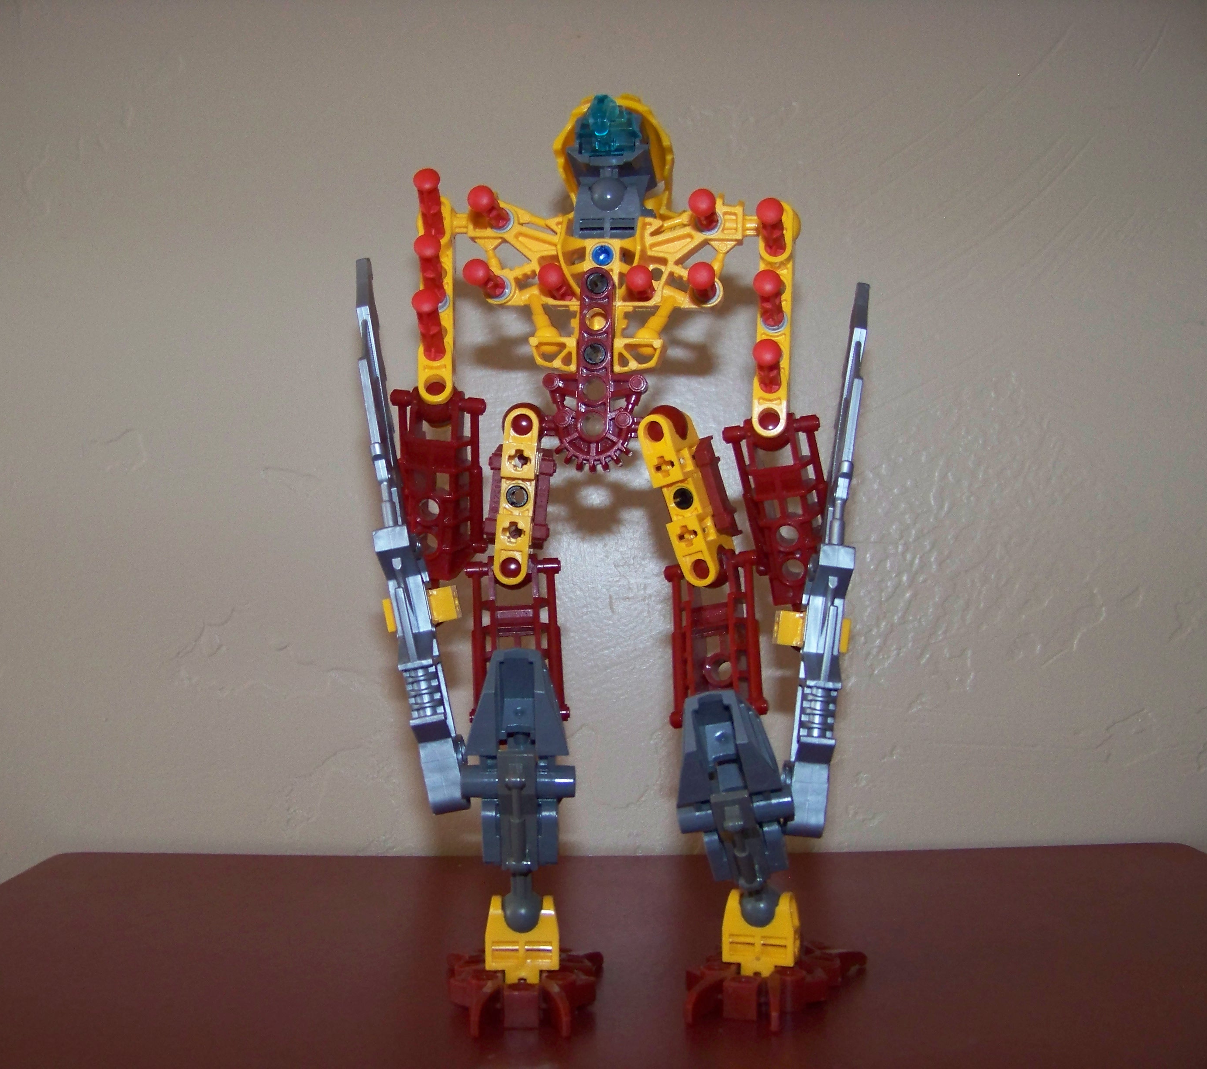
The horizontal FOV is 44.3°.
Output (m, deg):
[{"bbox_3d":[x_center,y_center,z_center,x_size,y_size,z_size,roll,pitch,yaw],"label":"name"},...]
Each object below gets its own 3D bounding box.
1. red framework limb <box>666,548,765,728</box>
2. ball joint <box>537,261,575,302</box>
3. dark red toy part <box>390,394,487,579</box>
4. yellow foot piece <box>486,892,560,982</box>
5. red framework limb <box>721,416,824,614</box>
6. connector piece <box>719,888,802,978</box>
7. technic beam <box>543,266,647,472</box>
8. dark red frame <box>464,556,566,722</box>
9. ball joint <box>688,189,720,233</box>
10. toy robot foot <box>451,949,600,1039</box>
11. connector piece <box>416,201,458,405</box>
[{"bbox_3d":[0.026,0.025,0.340,0.022,0.046,0.014,-6,-6,12],"label":"red framework limb"},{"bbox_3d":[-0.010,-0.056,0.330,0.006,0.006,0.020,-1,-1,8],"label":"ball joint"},{"bbox_3d":[-0.037,-0.011,0.333,0.021,0.045,0.013,3,12,13],"label":"dark red toy part"},{"bbox_3d":[-0.018,0.089,0.330,0.016,0.020,0.012,0,-1,0],"label":"yellow foot piece"},{"bbox_3d":[0.041,-0.007,0.344,0.022,0.047,0.014,-9,-3,7],"label":"red framework limb"},{"bbox_3d":[0.035,0.087,0.330,0.016,0.019,0.012,-1,-1,13],"label":"connector piece"},{"bbox_3d":[-0.002,-0.038,0.338,0.024,0.046,0.009,2,3,6],"label":"technic beam"},{"bbox_3d":[-0.019,0.025,0.336,0.023,0.042,0.013,-3,-3,0],"label":"dark red frame"},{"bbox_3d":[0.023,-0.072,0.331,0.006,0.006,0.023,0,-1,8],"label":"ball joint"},{"bbox_3d":[-0.017,0.100,0.328,0.034,0.009,0.039,0,-1,0],"label":"toy robot foot"},{"bbox_3d":[-0.039,-0.052,0.351,0.008,0.056,0.013,-4,-25,0],"label":"connector piece"}]

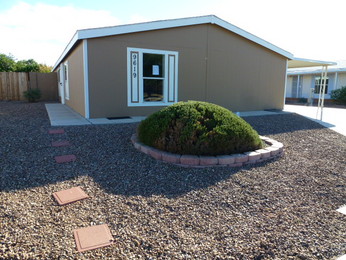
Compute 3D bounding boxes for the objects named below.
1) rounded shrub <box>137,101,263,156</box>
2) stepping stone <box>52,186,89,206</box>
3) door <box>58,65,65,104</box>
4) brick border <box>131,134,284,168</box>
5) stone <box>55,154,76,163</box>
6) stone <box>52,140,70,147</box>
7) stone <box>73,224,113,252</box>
[{"bbox_3d":[0.538,-0.185,5.177,2.500,0.850,2.450,2,9,6],"label":"rounded shrub"},{"bbox_3d":[-1.214,0.792,2.972,0.305,0.043,0.302,-8,18,-38],"label":"stepping stone"},{"bbox_3d":[-5.921,-2.442,13.371,0.080,2.080,0.920,-4,11,-28],"label":"door"},{"bbox_3d":[0.606,0.265,5.370,3.050,0.180,3.000,2,9,6],"label":"brick border"},{"bbox_3d":[-1.744,0.472,4.076,0.305,0.043,0.302,-5,17,-31],"label":"stone"},{"bbox_3d":[-2.119,0.274,4.746,0.305,0.043,0.302,-6,17,-32],"label":"stone"},{"bbox_3d":[-0.727,0.999,2.297,0.305,0.043,0.302,-4,16,-27],"label":"stone"}]

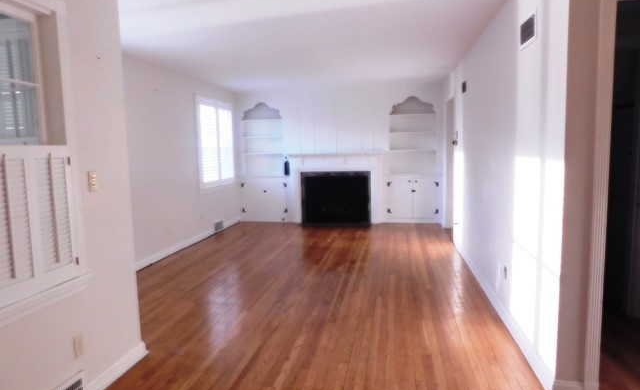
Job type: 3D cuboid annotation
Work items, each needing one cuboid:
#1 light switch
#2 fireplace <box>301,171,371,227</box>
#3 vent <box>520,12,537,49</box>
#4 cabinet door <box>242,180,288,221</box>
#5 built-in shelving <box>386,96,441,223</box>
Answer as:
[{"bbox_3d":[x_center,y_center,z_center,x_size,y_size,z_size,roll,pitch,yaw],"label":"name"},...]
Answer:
[{"bbox_3d":[-1.292,-0.076,2.432,0.015,0.116,0.073,0,6,10],"label":"light switch"},{"bbox_3d":[0.321,0.044,7.856,1.270,0.980,0.380,0,6,10],"label":"fireplace"},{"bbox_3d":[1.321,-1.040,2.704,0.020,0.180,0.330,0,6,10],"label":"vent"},{"bbox_3d":[-1.083,0.106,8.186,0.910,0.800,0.040,0,6,10],"label":"cabinet door"},{"bbox_3d":[1.694,-0.628,7.731,0.960,2.280,0.300,0,6,10],"label":"built-in shelving"}]

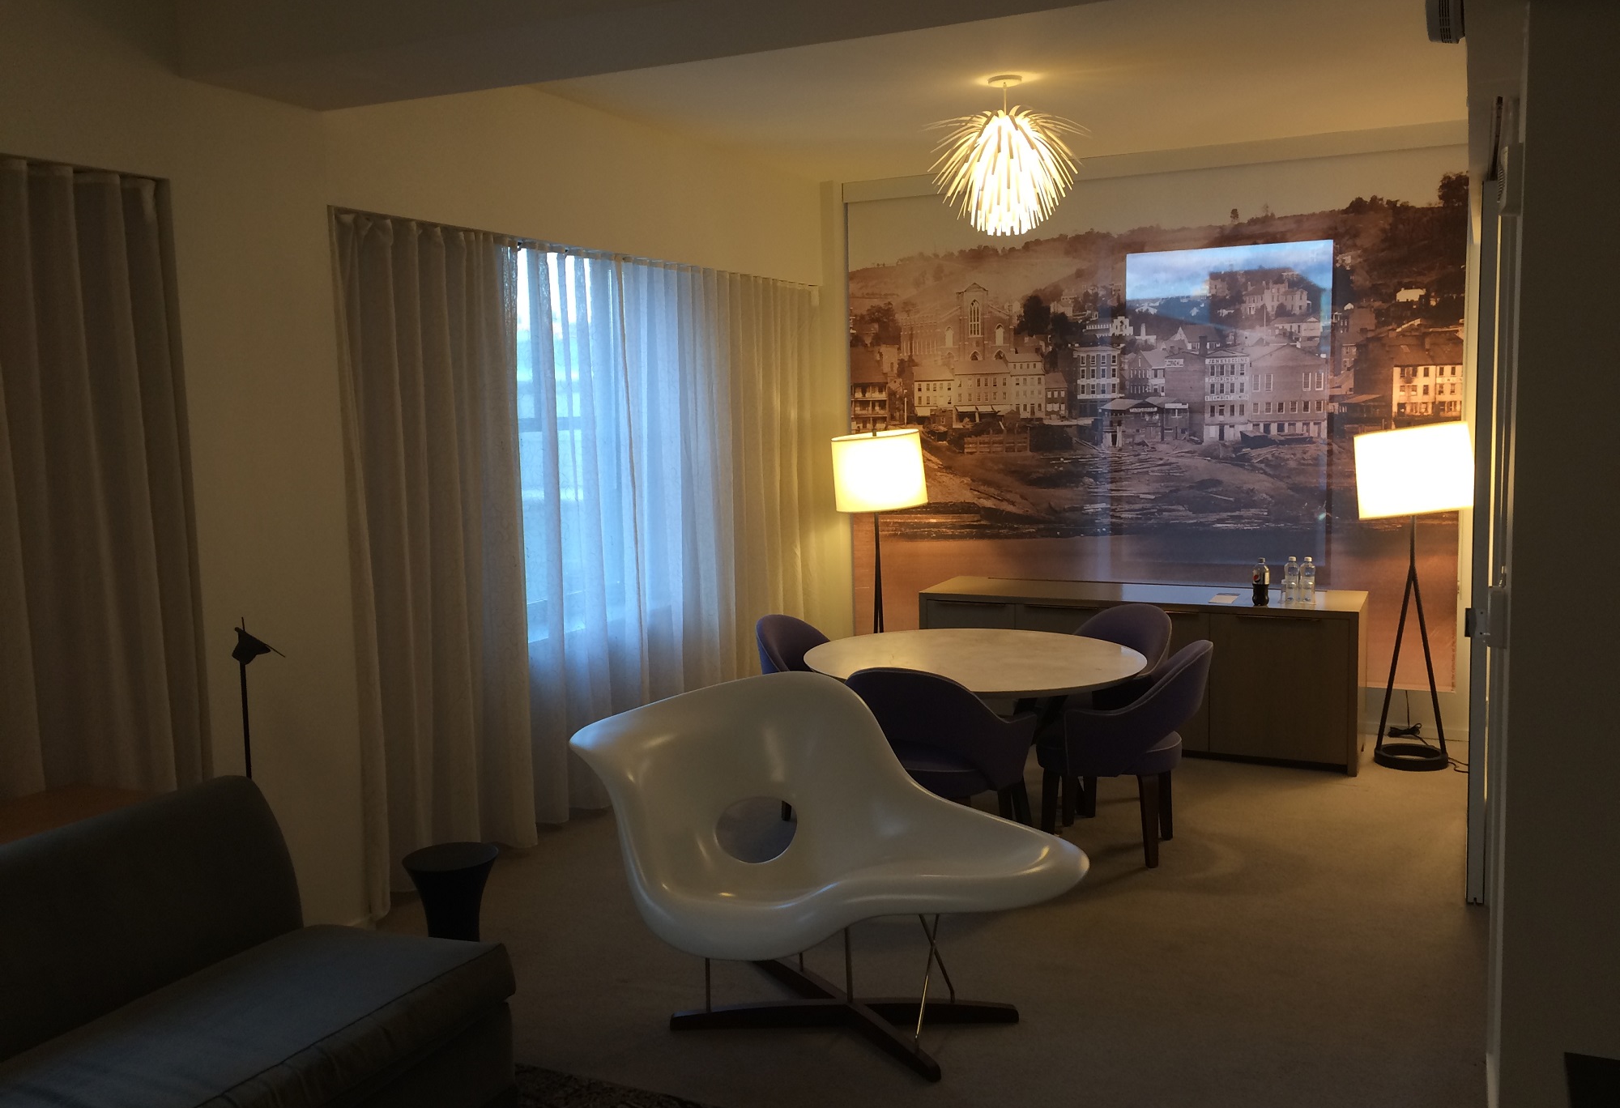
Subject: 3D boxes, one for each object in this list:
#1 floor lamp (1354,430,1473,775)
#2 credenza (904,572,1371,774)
[{"bbox_3d":[2.702,0.189,6.069,0.480,1.520,0.480,2,7,25],"label":"floor lamp"},{"bbox_3d":[1.603,0.548,6.680,2.060,0.725,0.630,2,7,26],"label":"credenza"}]

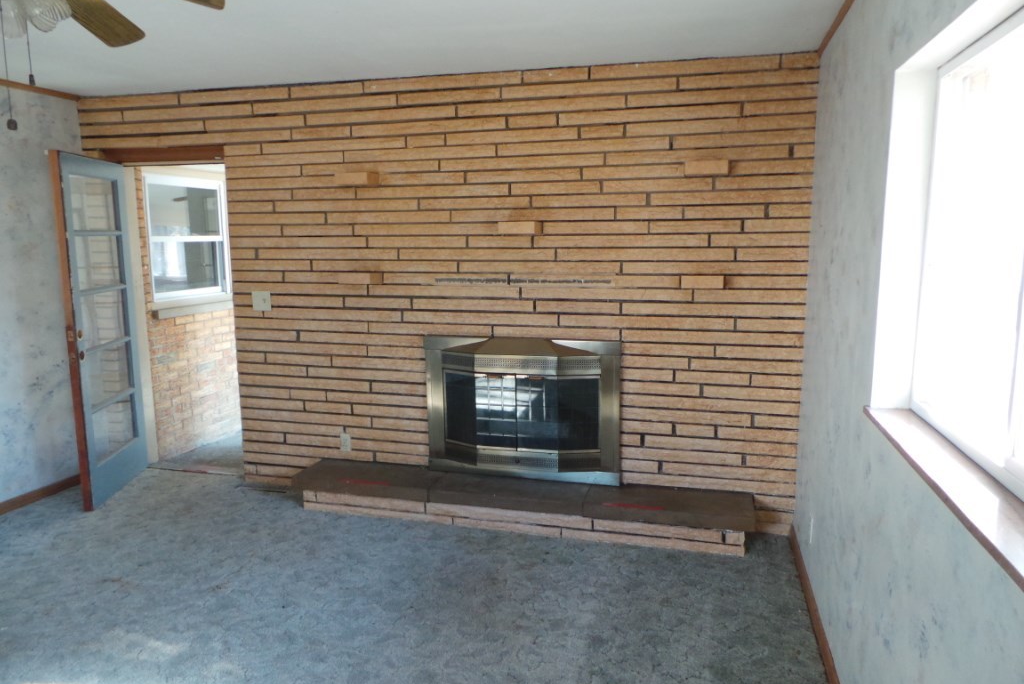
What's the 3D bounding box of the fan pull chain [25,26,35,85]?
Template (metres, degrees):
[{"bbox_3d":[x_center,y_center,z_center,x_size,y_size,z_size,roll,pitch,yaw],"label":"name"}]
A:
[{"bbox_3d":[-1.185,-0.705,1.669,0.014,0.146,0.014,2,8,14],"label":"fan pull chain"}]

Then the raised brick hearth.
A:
[{"bbox_3d":[0.010,0.880,3.689,2.474,0.215,0.326,2,8,14],"label":"raised brick hearth"}]

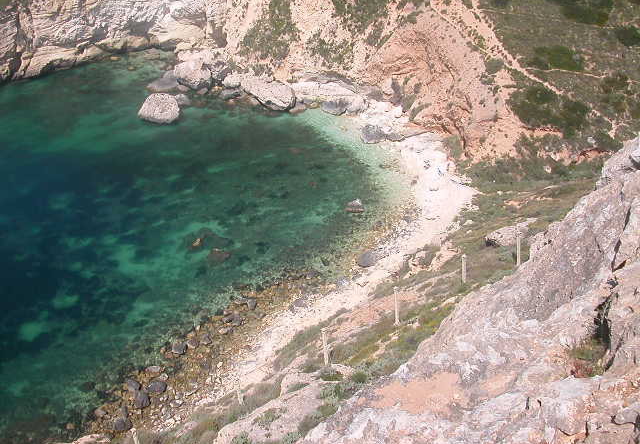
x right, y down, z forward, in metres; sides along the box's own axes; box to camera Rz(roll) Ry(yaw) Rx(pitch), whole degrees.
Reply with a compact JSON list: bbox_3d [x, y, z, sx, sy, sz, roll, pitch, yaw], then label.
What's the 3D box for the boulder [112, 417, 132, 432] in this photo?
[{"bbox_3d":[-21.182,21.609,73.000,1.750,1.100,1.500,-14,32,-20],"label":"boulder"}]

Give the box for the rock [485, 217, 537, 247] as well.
[{"bbox_3d":[13.923,0.767,50.000,3.500,1.350,2.000,1,30,7],"label":"rock"}]

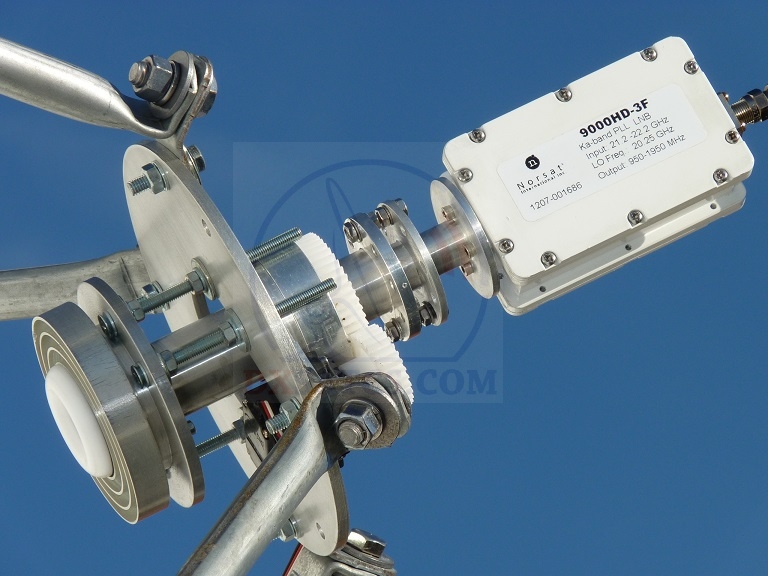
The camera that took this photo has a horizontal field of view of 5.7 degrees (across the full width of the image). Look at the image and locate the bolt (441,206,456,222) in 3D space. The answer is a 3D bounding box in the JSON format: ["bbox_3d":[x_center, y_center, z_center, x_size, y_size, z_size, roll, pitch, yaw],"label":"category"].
[{"bbox_3d":[0.024,-0.027,2.772,0.004,0.005,0.005,-25,0,-15],"label":"bolt"}]

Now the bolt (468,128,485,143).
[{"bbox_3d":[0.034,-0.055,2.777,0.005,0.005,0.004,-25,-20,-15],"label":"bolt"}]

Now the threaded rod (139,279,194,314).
[{"bbox_3d":[-0.080,0.003,2.825,0.021,0.005,0.005,-25,0,-12],"label":"threaded rod"}]

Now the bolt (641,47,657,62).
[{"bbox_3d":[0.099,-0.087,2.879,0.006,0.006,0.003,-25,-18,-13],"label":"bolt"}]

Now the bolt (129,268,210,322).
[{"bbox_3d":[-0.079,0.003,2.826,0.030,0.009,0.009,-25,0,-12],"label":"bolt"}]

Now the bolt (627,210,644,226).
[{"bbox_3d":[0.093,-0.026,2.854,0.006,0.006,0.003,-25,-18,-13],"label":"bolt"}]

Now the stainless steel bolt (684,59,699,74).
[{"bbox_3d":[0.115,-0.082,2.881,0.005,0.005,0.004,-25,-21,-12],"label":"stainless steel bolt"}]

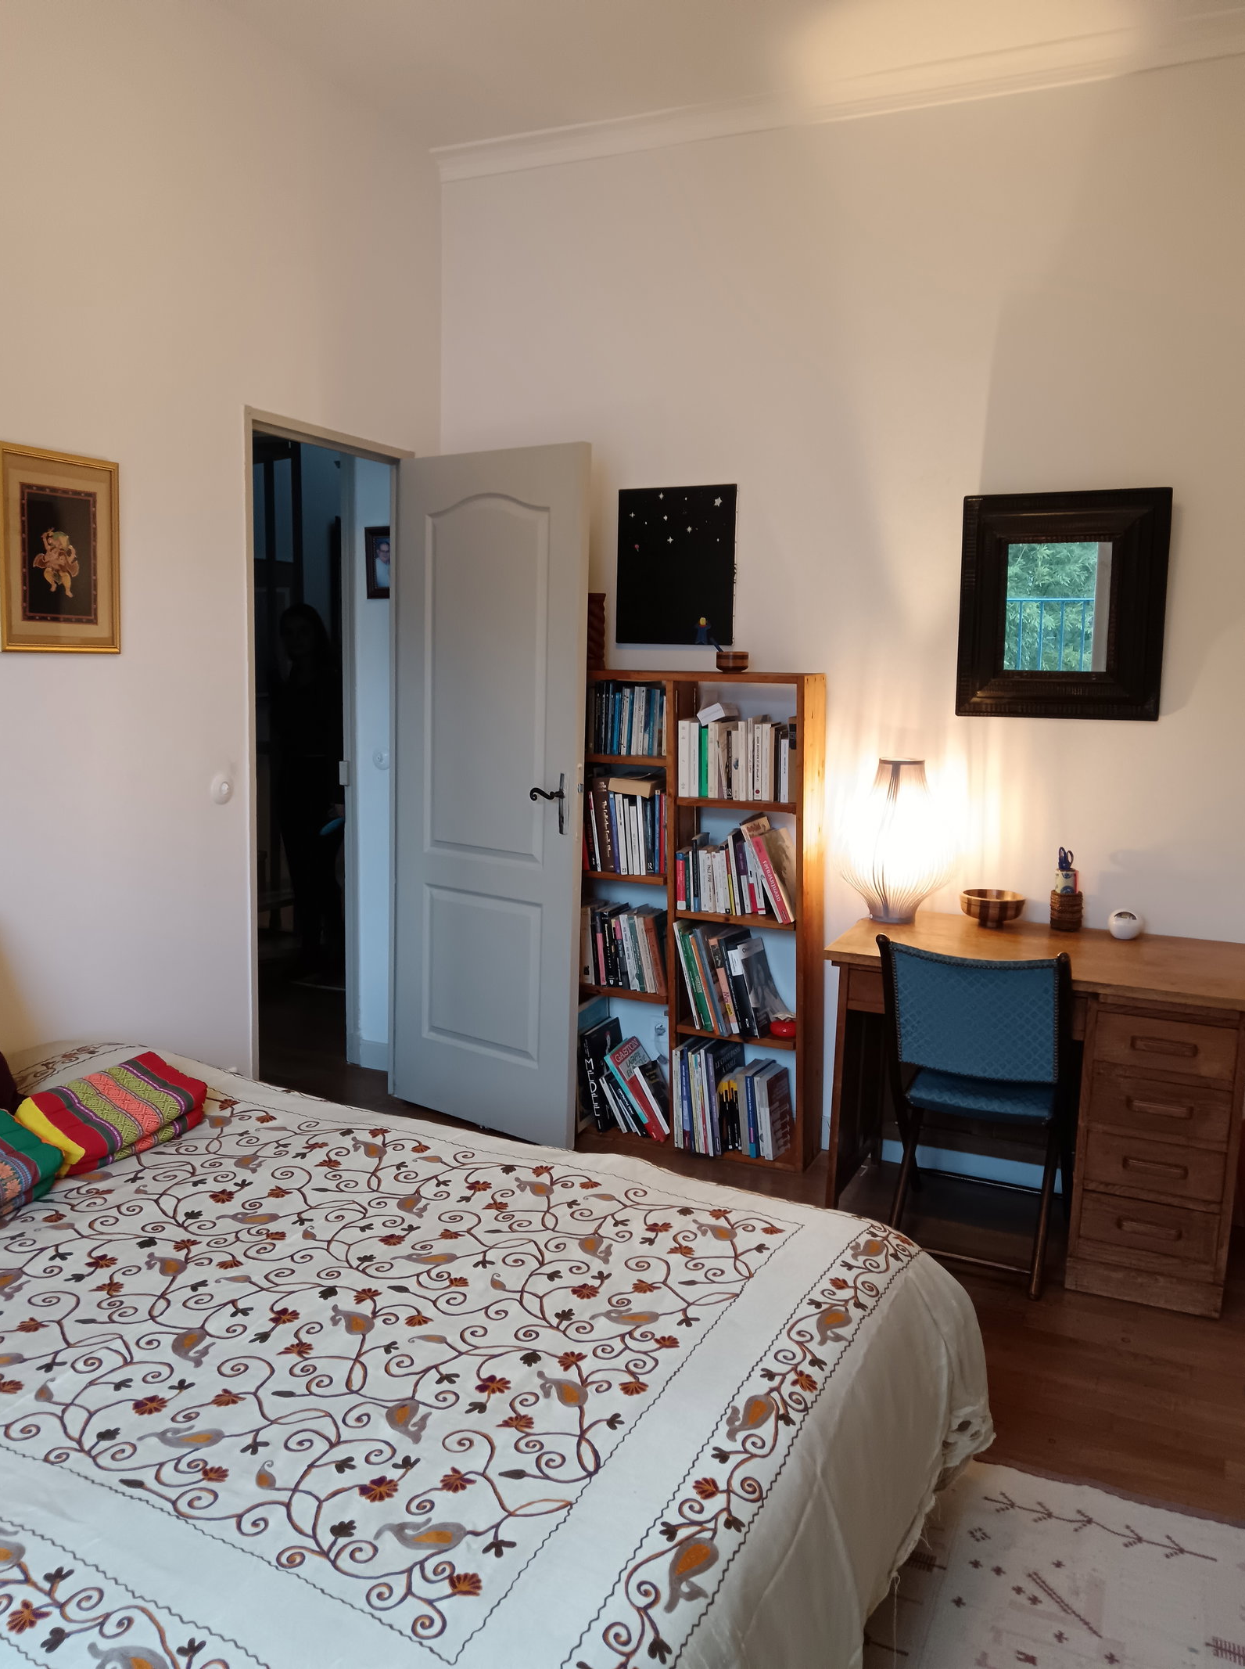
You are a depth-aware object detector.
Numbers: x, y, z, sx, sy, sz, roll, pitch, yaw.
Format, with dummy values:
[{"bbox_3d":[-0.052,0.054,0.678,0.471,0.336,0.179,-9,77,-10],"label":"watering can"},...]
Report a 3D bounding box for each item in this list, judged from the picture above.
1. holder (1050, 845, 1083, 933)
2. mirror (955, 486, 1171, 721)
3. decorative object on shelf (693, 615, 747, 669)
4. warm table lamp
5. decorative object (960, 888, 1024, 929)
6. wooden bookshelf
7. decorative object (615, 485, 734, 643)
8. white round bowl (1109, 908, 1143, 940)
[{"bbox_3d":[1.208,0.146,3.521,0.088,0.226,0.088,4,7,23],"label":"holder"},{"bbox_3d":[1.168,-0.607,3.471,0.520,0.595,0.060,4,7,23],"label":"mirror"},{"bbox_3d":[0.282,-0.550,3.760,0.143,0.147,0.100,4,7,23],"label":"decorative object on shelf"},{"bbox_3d":[0.755,0.014,3.581,0.321,0.454,0.321,4,7,23],"label":"warm table lamp"},{"bbox_3d":[1.012,0.208,3.555,0.178,0.085,0.178,4,7,23],"label":"decorative object"},{"bbox_3d":[0.223,0.229,3.905,0.743,1.408,0.213,4,7,23],"label":"wooden bookshelf"},{"bbox_3d":[0.162,-0.804,3.910,0.376,0.461,0.023,4,7,23],"label":"decorative object"},{"bbox_3d":[1.333,0.232,3.438,0.090,0.078,0.090,4,7,23],"label":"white round bowl"}]

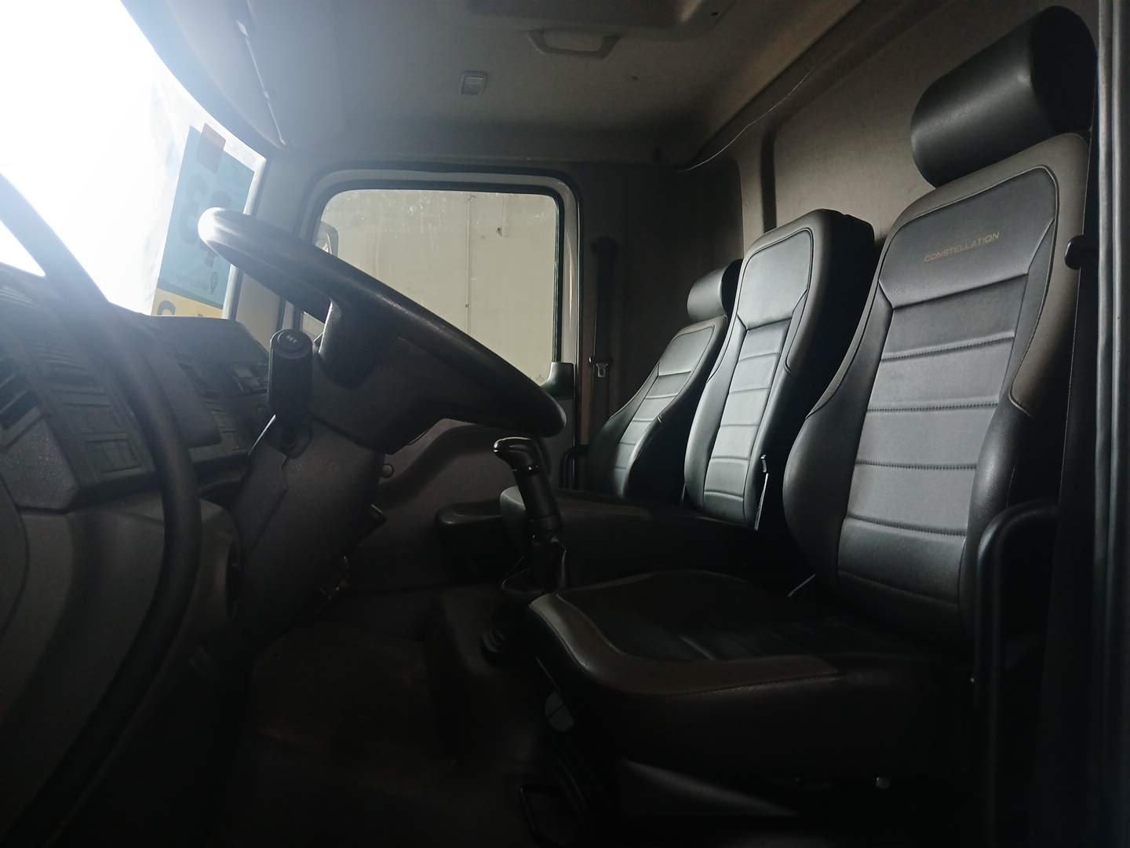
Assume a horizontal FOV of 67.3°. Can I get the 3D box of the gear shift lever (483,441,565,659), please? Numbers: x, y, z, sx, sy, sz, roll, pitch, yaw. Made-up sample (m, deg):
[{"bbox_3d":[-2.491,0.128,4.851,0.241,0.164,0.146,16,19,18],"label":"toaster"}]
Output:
[{"bbox_3d":[-0.061,0.204,1.375,0.135,0.360,0.120,-2,-1,-12],"label":"gear shift lever"}]

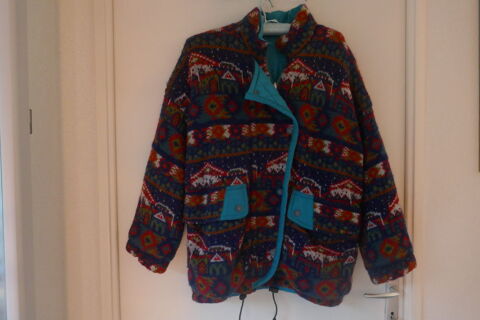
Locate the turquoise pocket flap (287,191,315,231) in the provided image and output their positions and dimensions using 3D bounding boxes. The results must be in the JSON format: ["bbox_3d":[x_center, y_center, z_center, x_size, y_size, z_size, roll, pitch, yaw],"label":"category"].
[{"bbox_3d":[0.165,0.137,1.015,0.071,0.106,0.018,-1,2,0],"label":"turquoise pocket flap"}]

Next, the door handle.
[{"bbox_3d":[0.402,0.377,1.065,0.113,0.026,0.055,-1,2,0],"label":"door handle"}]

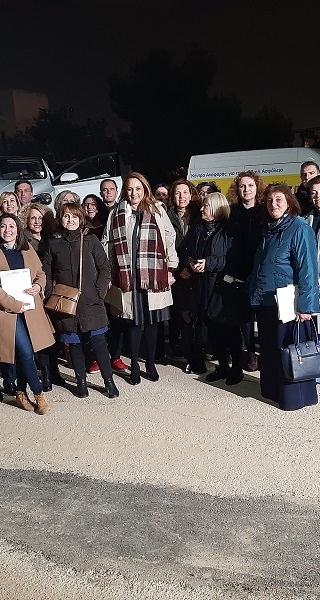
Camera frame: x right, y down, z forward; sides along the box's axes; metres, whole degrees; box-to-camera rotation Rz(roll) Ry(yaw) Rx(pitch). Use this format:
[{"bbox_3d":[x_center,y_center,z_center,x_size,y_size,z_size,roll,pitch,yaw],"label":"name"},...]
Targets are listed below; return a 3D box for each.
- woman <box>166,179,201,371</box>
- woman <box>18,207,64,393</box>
[{"bbox_3d":[0.220,-0.211,5.600,0.520,1.703,0.380,-3,8,8],"label":"woman"},{"bbox_3d":[-1.026,-0.009,5.450,0.500,1.651,0.380,-7,9,-25],"label":"woman"}]

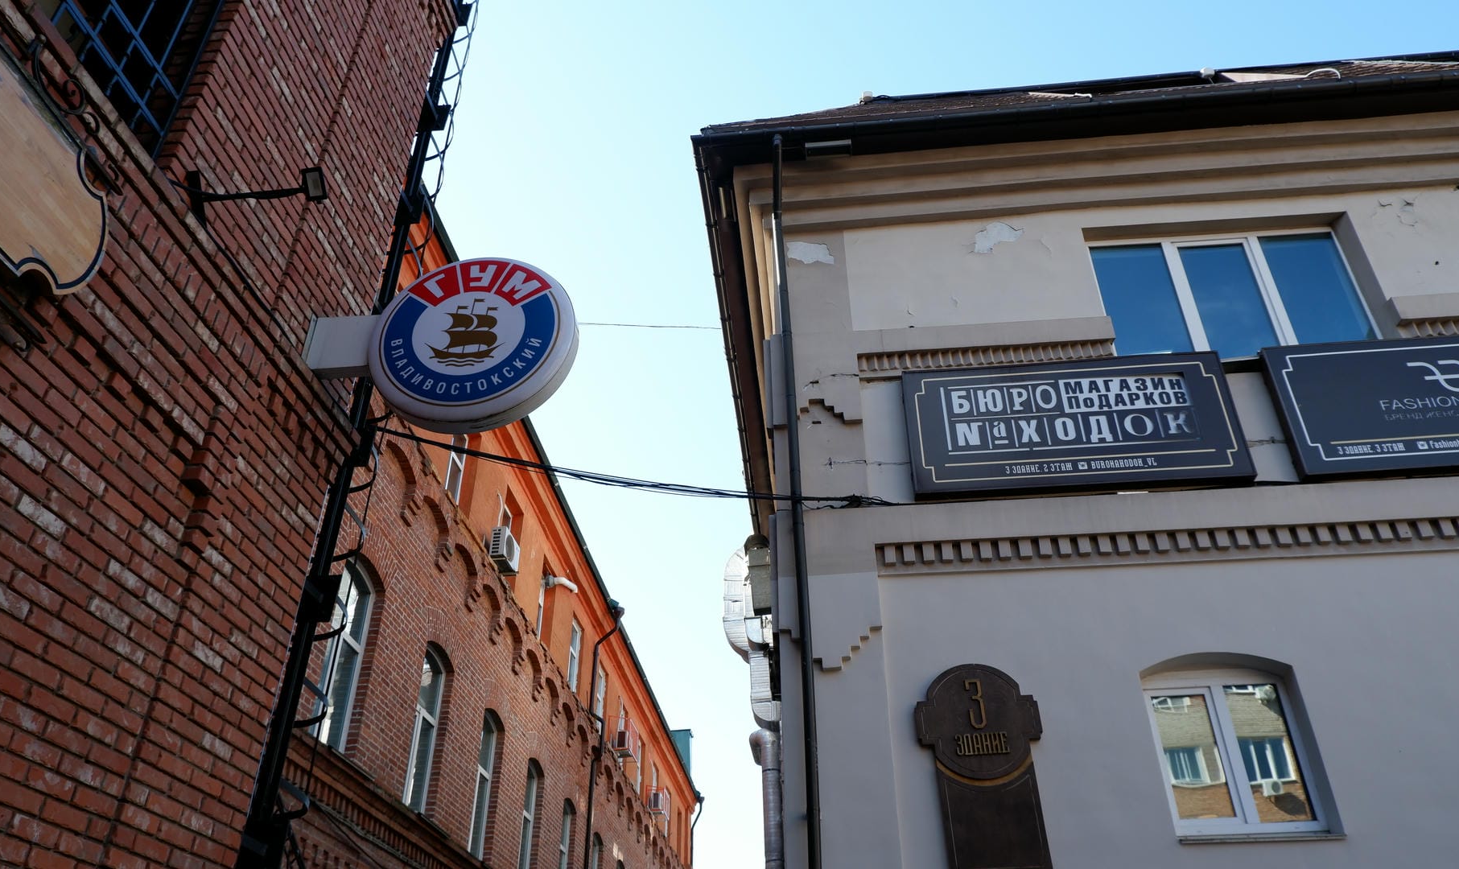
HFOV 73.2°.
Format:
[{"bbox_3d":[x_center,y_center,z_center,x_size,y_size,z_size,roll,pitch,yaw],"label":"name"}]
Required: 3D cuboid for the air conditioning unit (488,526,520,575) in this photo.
[{"bbox_3d":[-3.783,1.976,16.595,0.260,0.500,0.760,-3,-33,5],"label":"air conditioning unit"}]

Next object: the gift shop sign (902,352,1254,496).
[{"bbox_3d":[2.696,-0.071,7.803,2.525,1.140,0.140,-3,-33,5],"label":"gift shop sign"}]

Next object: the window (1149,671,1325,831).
[{"bbox_3d":[3.375,2.139,6.659,0.969,1.078,0.100,-3,-33,5],"label":"window"}]

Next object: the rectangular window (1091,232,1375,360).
[{"bbox_3d":[4.453,-1.176,8.781,2.237,1.452,0.100,-3,-33,5],"label":"rectangular window"}]

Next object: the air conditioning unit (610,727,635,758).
[{"bbox_3d":[-2.588,7.762,24.592,0.280,0.480,0.740,-3,-33,5],"label":"air conditioning unit"}]

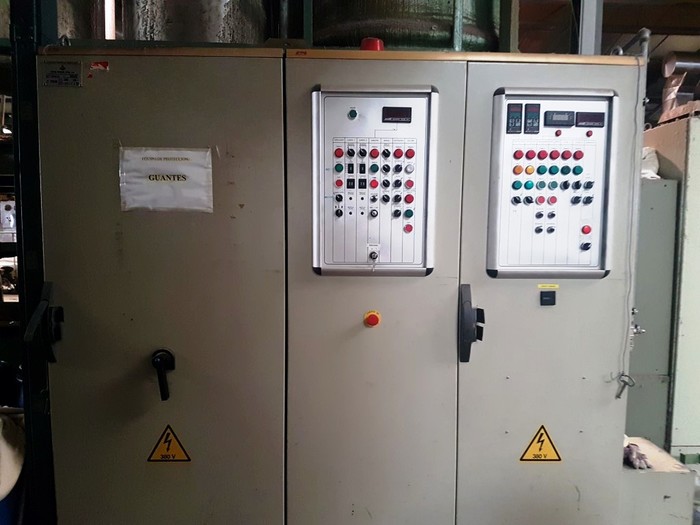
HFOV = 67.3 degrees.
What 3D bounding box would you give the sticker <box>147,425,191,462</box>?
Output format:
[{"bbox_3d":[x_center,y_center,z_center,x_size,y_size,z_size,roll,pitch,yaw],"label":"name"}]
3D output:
[{"bbox_3d":[-0.628,0.631,1.828,0.145,0.132,0.008,0,5,-1],"label":"sticker"}]

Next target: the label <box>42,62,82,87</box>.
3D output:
[{"bbox_3d":[-0.934,-0.611,1.708,0.117,0.074,0.008,0,5,-1],"label":"label"}]

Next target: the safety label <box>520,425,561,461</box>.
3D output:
[{"bbox_3d":[0.678,0.641,1.860,0.148,0.133,0.008,0,5,-1],"label":"safety label"}]

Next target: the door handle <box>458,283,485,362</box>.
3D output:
[{"bbox_3d":[0.418,0.209,1.796,0.082,0.262,0.045,0,5,-1],"label":"door handle"}]

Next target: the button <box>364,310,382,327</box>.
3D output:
[{"bbox_3d":[0.080,0.195,1.784,0.060,0.060,0.050,0,5,-1],"label":"button"}]

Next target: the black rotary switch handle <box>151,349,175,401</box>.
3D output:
[{"bbox_3d":[-0.631,0.383,1.780,0.067,0.167,0.060,0,5,-1],"label":"black rotary switch handle"}]

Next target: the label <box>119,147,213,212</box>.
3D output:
[{"bbox_3d":[-0.609,-0.273,1.746,0.301,0.210,0.010,0,5,-1],"label":"label"}]

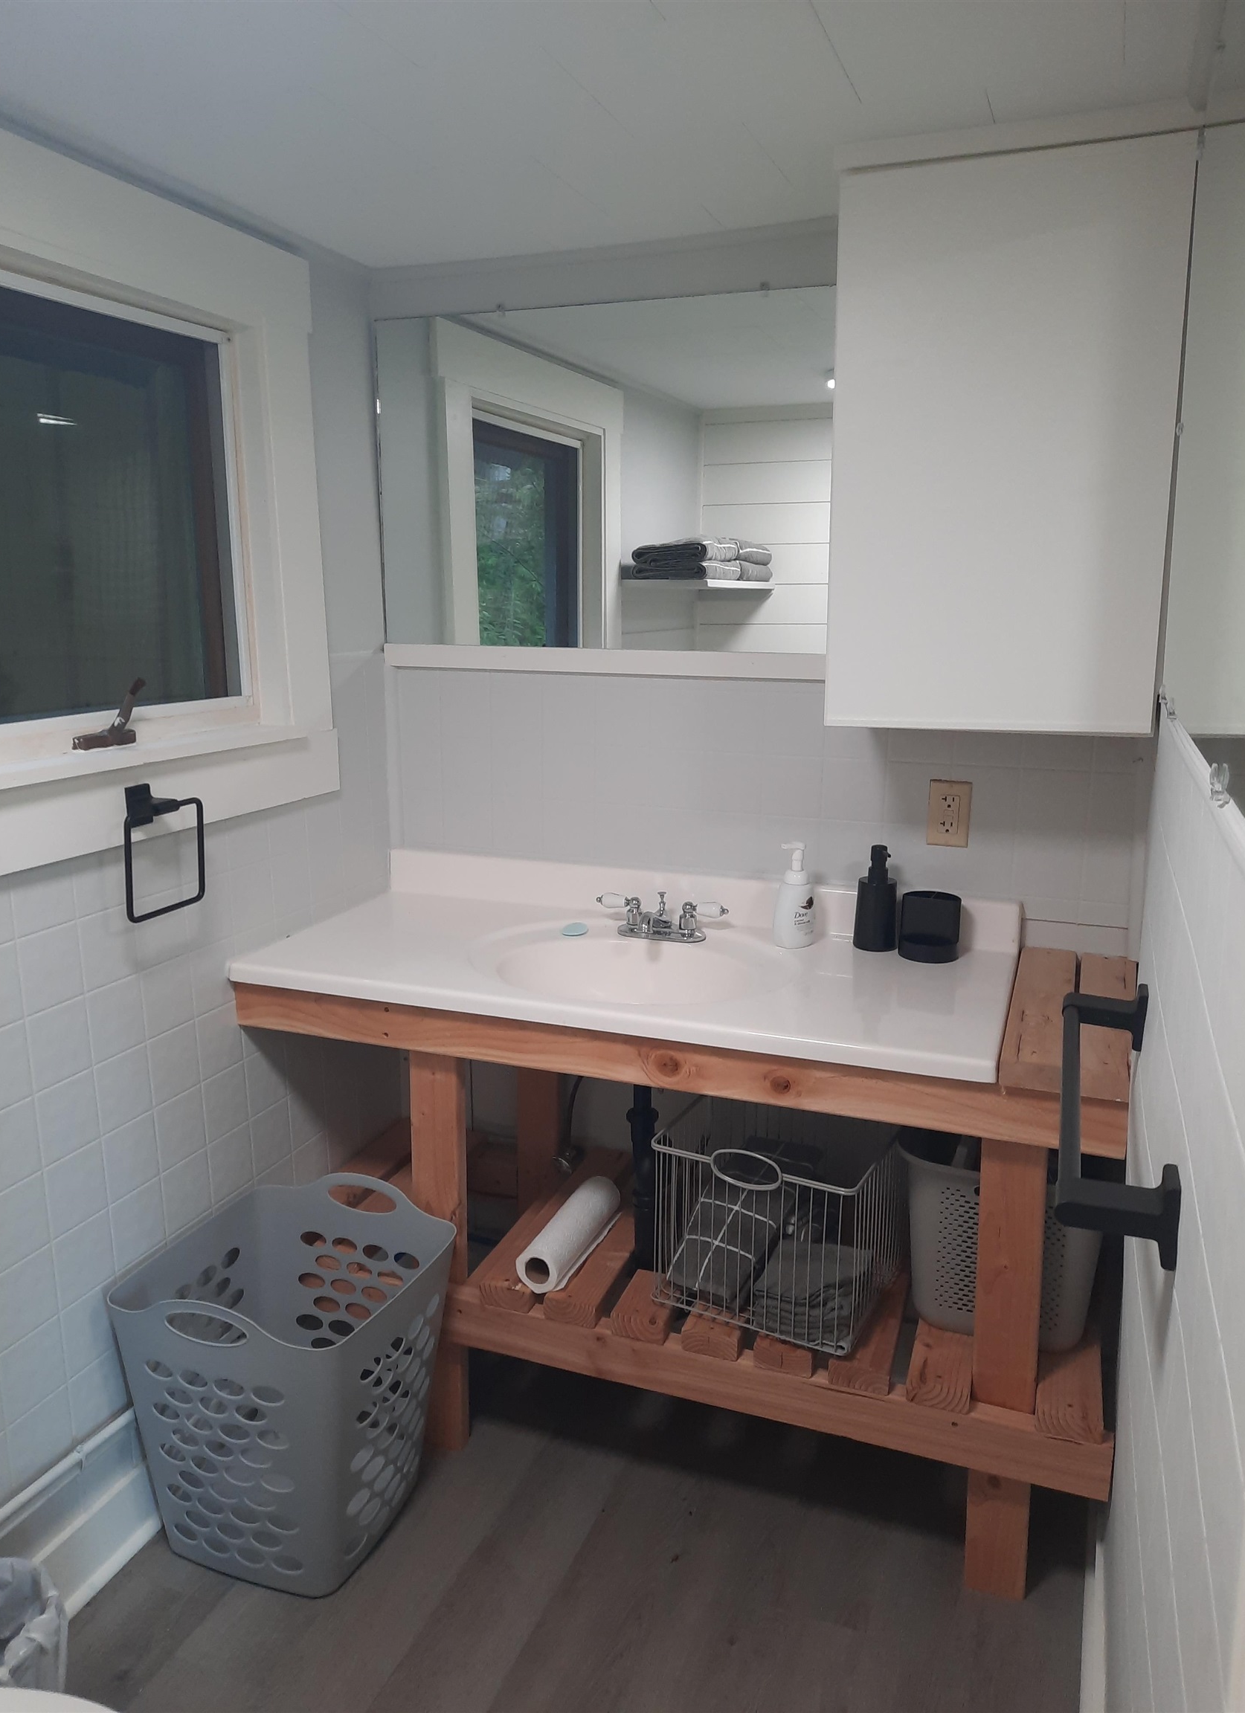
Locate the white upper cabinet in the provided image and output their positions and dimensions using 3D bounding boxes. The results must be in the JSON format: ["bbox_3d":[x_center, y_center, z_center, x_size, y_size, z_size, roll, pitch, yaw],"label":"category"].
[{"bbox_3d":[0.578,-0.589,1.867,0.460,0.770,0.329,5,13,20],"label":"white upper cabinet"}]

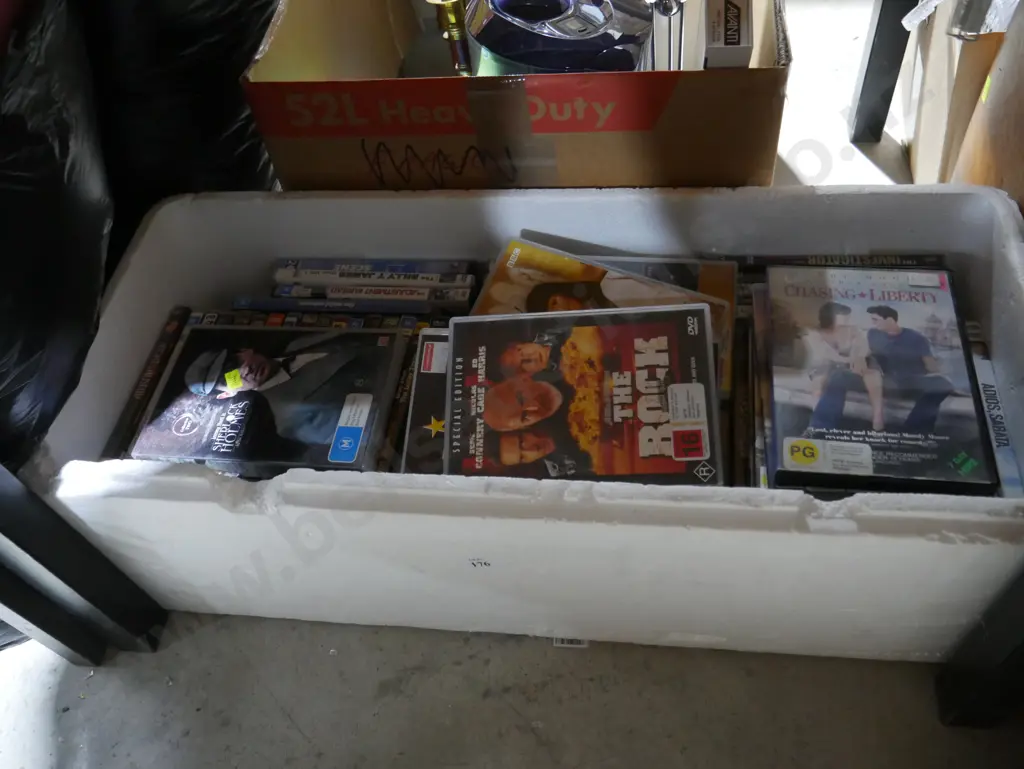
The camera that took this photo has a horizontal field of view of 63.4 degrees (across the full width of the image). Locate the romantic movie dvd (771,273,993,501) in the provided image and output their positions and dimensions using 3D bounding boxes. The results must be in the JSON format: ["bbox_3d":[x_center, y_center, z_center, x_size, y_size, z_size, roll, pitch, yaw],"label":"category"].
[{"bbox_3d":[0.257,-0.011,0.601,0.135,0.015,0.190,2,53,12],"label":"romantic movie dvd"}]

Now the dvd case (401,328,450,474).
[{"bbox_3d":[0.018,0.013,0.628,0.190,0.015,0.136,-1,56,6],"label":"dvd case"}]

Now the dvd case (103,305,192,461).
[{"bbox_3d":[-0.300,0.045,0.749,0.015,0.135,0.190,-2,52,11],"label":"dvd case"}]

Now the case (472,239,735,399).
[{"bbox_3d":[0.069,-0.043,0.639,0.190,0.015,0.136,17,46,6],"label":"case"}]

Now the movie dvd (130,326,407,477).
[{"bbox_3d":[-0.193,0.010,0.679,0.190,0.015,0.136,2,53,6],"label":"movie dvd"}]

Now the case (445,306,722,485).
[{"bbox_3d":[0.048,0.013,0.586,0.190,0.015,0.136,-2,70,8],"label":"case"}]

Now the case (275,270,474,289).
[{"bbox_3d":[-0.119,-0.053,0.798,0.190,0.135,0.015,3,53,11],"label":"case"}]

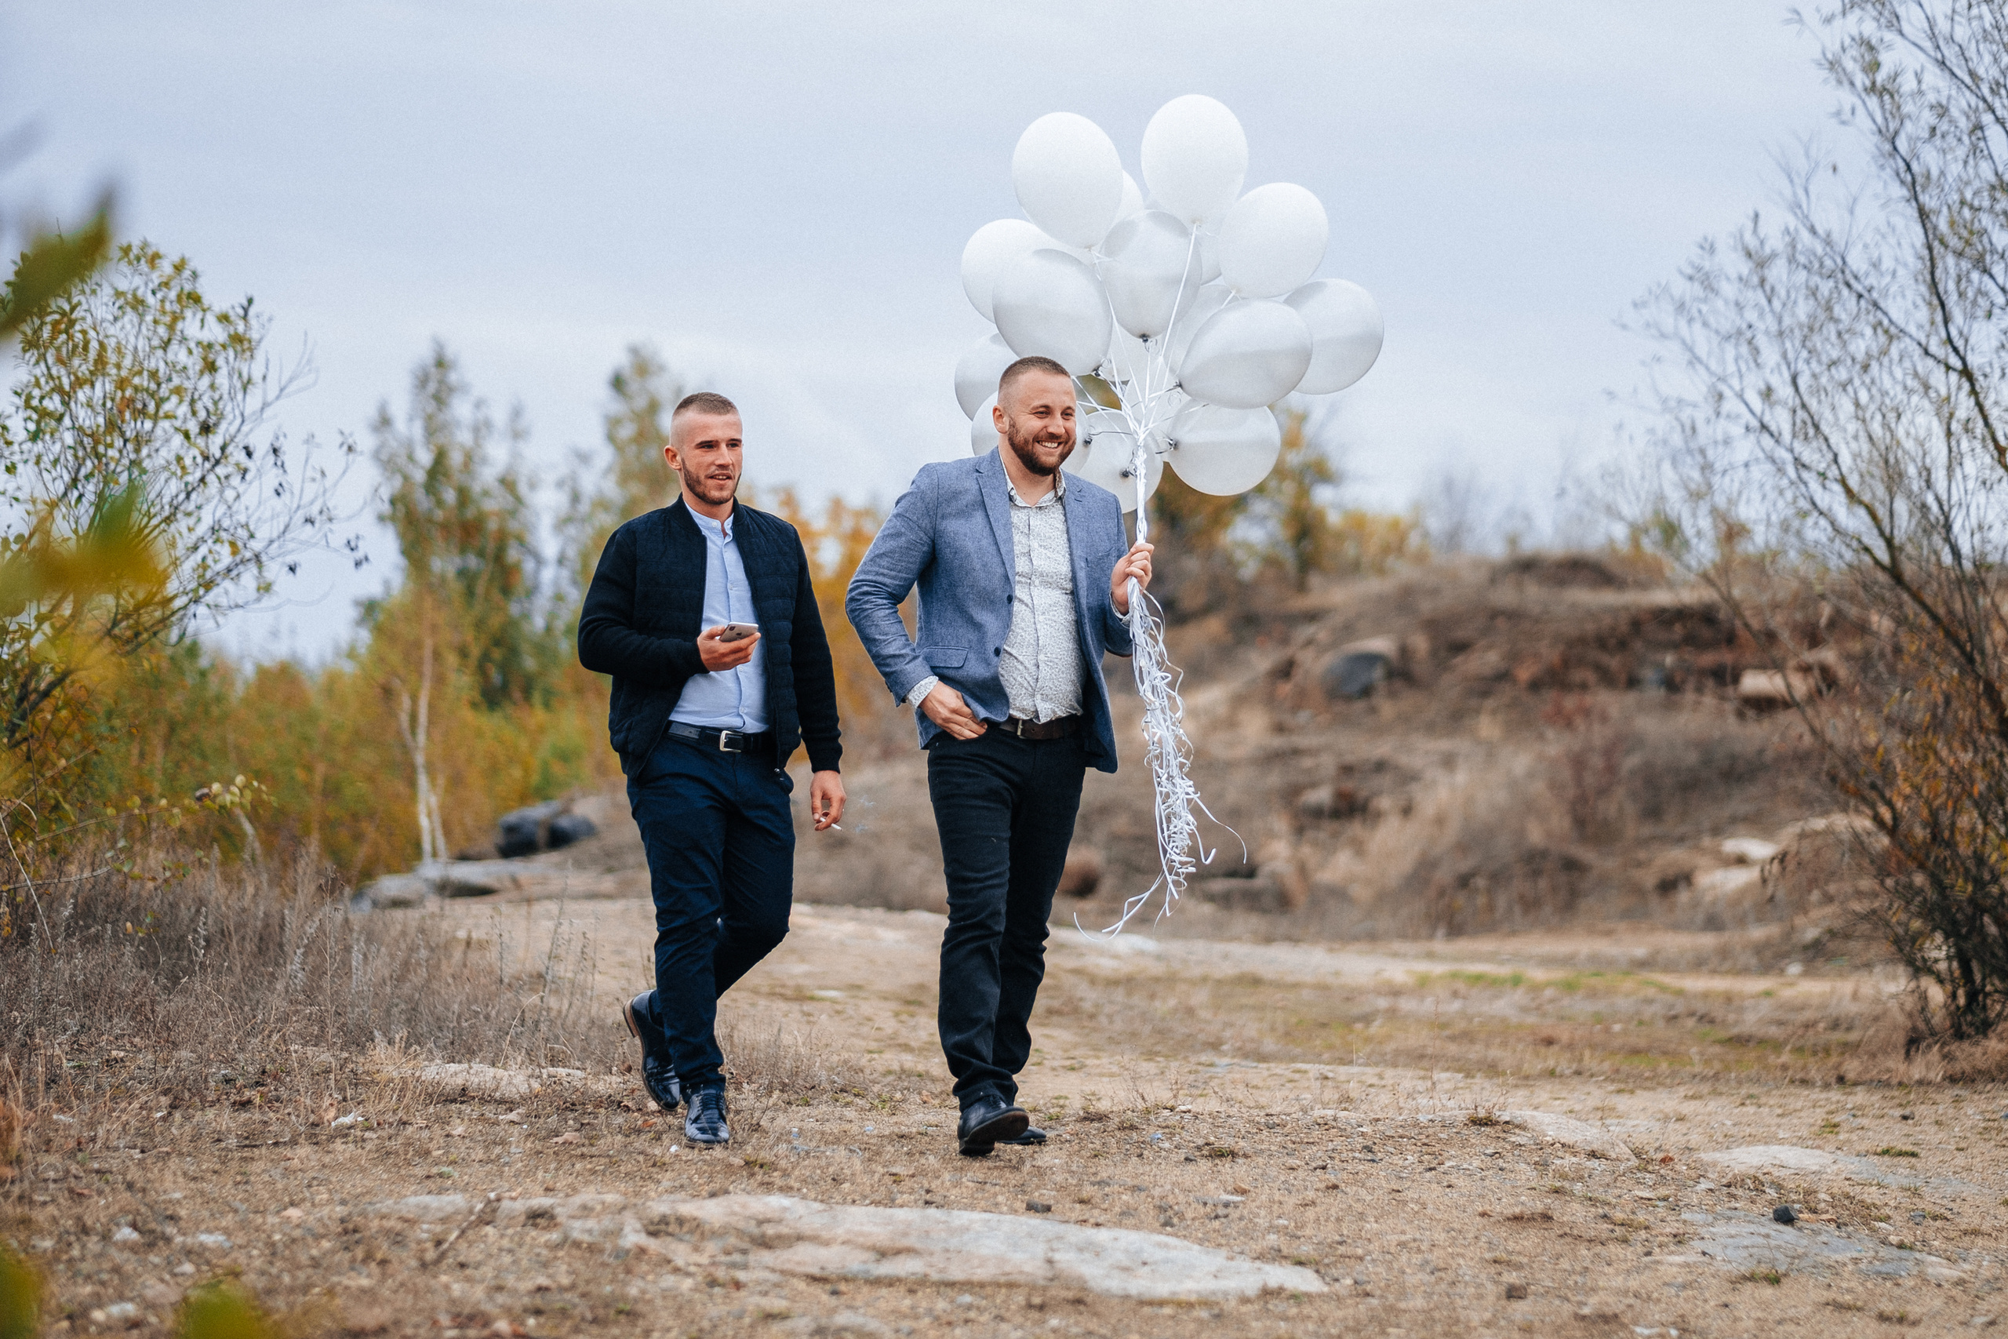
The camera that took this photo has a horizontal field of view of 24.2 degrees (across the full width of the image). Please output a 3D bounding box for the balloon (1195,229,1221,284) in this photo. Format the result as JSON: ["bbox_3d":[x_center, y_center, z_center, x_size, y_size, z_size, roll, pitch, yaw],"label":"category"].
[{"bbox_3d":[0.417,-0.974,10.600,0.245,0.295,0.245,9,-19,0],"label":"balloon"}]

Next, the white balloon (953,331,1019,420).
[{"bbox_3d":[0.017,-0.668,11.000,0.290,0.240,0.240,34,0,27],"label":"white balloon"}]

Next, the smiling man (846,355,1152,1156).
[{"bbox_3d":[-0.012,0.192,10.450,0.640,1.780,0.660,0,1,-22],"label":"smiling man"}]

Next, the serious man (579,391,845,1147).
[{"bbox_3d":[-0.694,0.237,11.150,0.600,1.785,0.750,0,0,-16],"label":"serious man"}]

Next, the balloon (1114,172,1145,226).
[{"bbox_3d":[0.211,-1.061,10.950,0.245,0.300,0.245,-13,-18,0],"label":"balloon"}]

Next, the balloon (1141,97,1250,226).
[{"bbox_3d":[0.417,-1.118,10.300,0.245,0.295,0.245,0,0,0],"label":"balloon"}]

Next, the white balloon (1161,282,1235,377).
[{"bbox_3d":[0.494,-0.780,10.970,0.240,0.290,0.240,34,-24,0],"label":"white balloon"}]

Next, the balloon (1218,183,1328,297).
[{"bbox_3d":[0.592,-0.944,10.300,0.245,0.295,0.245,34,-3,0],"label":"balloon"}]

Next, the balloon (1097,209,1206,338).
[{"bbox_3d":[0.323,-0.868,10.300,0.245,0.295,0.245,2,6,0],"label":"balloon"}]

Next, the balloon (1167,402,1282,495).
[{"bbox_3d":[0.512,-0.533,10.880,0.295,0.250,0.250,-8,0,-38],"label":"balloon"}]

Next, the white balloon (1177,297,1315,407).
[{"bbox_3d":[0.526,-0.688,10.200,0.295,0.245,0.245,-22,0,6],"label":"white balloon"}]

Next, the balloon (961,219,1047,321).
[{"bbox_3d":[0.019,-0.887,10.500,0.245,0.295,0.245,-35,-12,0],"label":"balloon"}]

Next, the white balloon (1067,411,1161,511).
[{"bbox_3d":[0.256,-0.488,11.000,0.245,0.245,0.290,-1,6,-12],"label":"white balloon"}]

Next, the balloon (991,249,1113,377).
[{"bbox_3d":[0.108,-0.776,10.200,0.245,0.295,0.245,-34,9,0],"label":"balloon"}]

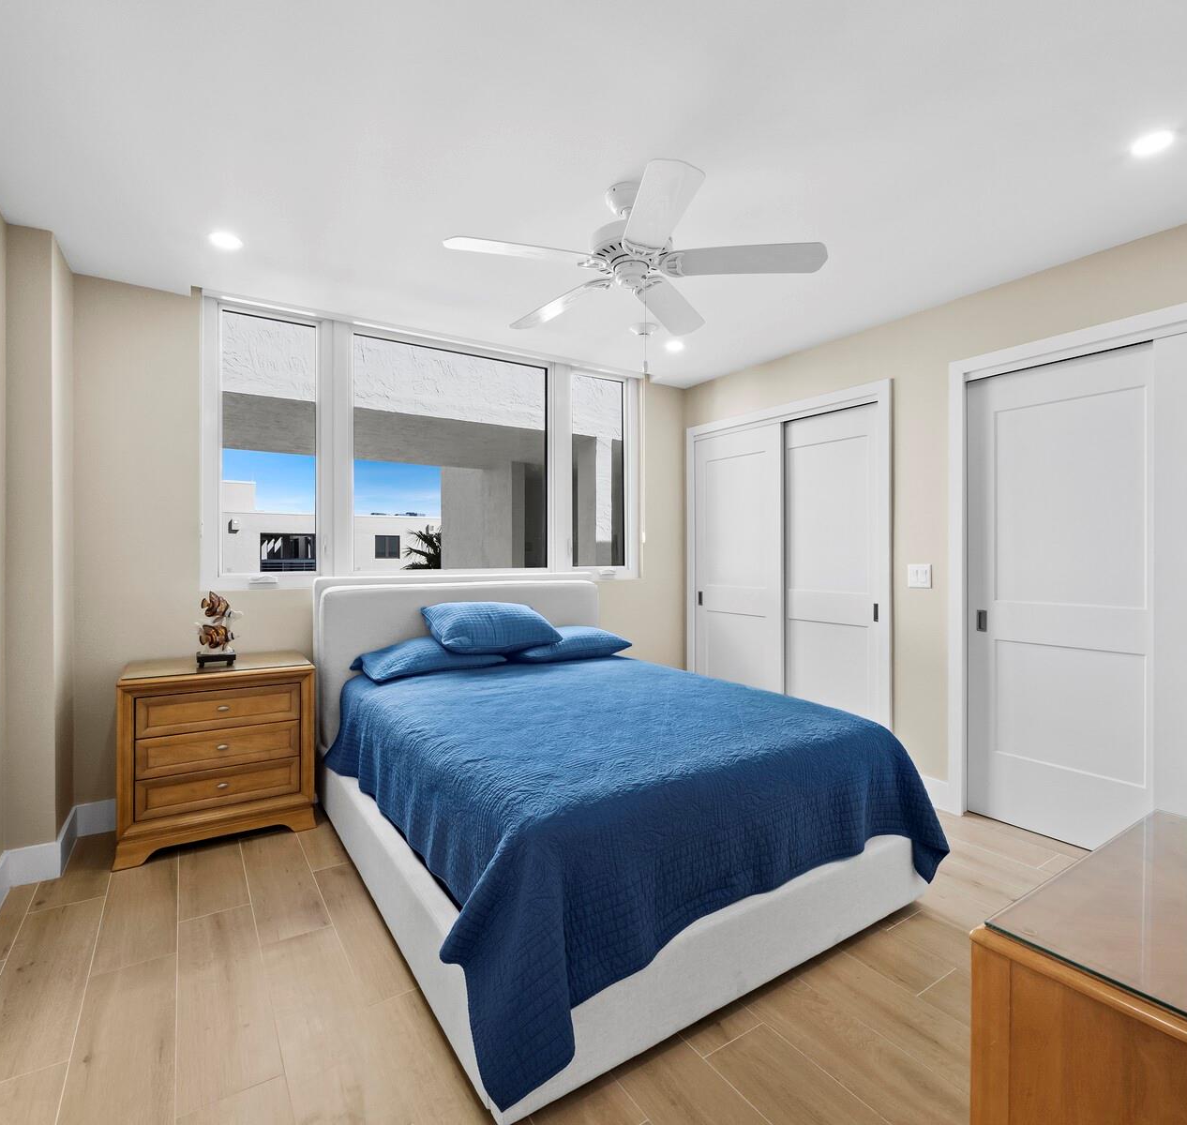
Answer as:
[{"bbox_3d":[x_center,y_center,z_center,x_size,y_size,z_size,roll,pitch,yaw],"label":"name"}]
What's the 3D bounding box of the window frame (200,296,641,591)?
[{"bbox_3d":[-0.762,-0.563,3.519,2.545,1.372,0.090,0,1,-32],"label":"window frame"}]

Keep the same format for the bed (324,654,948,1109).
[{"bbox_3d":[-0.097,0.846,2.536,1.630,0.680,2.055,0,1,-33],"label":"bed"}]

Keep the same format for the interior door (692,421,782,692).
[{"bbox_3d":[0.960,0.148,4.057,0.038,2.025,0.770,0,1,-34],"label":"interior door"}]

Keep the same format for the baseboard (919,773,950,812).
[{"bbox_3d":[1.612,1.112,2.977,0.016,0.138,0.265,0,1,-34],"label":"baseboard"}]

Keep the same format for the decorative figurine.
[{"bbox_3d":[-1.639,0.288,2.655,0.180,0.328,0.075,0,1,-31],"label":"decorative figurine"}]

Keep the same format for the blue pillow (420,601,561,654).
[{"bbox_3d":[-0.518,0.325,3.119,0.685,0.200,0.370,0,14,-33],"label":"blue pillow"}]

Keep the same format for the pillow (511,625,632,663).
[{"bbox_3d":[-0.135,0.455,3.398,0.730,0.175,0.380,0,1,-33],"label":"pillow"}]

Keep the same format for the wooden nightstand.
[{"bbox_3d":[-1.648,0.816,2.694,0.721,0.736,0.418,0,1,-31],"label":"wooden nightstand"}]

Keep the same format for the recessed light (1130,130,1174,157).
[{"bbox_3d":[1.624,-1.215,1.760,0.110,0.025,0.110,0,1,-34],"label":"recessed light"}]

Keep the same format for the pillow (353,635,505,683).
[{"bbox_3d":[-0.789,0.459,2.974,0.730,0.175,0.380,0,1,-33],"label":"pillow"}]

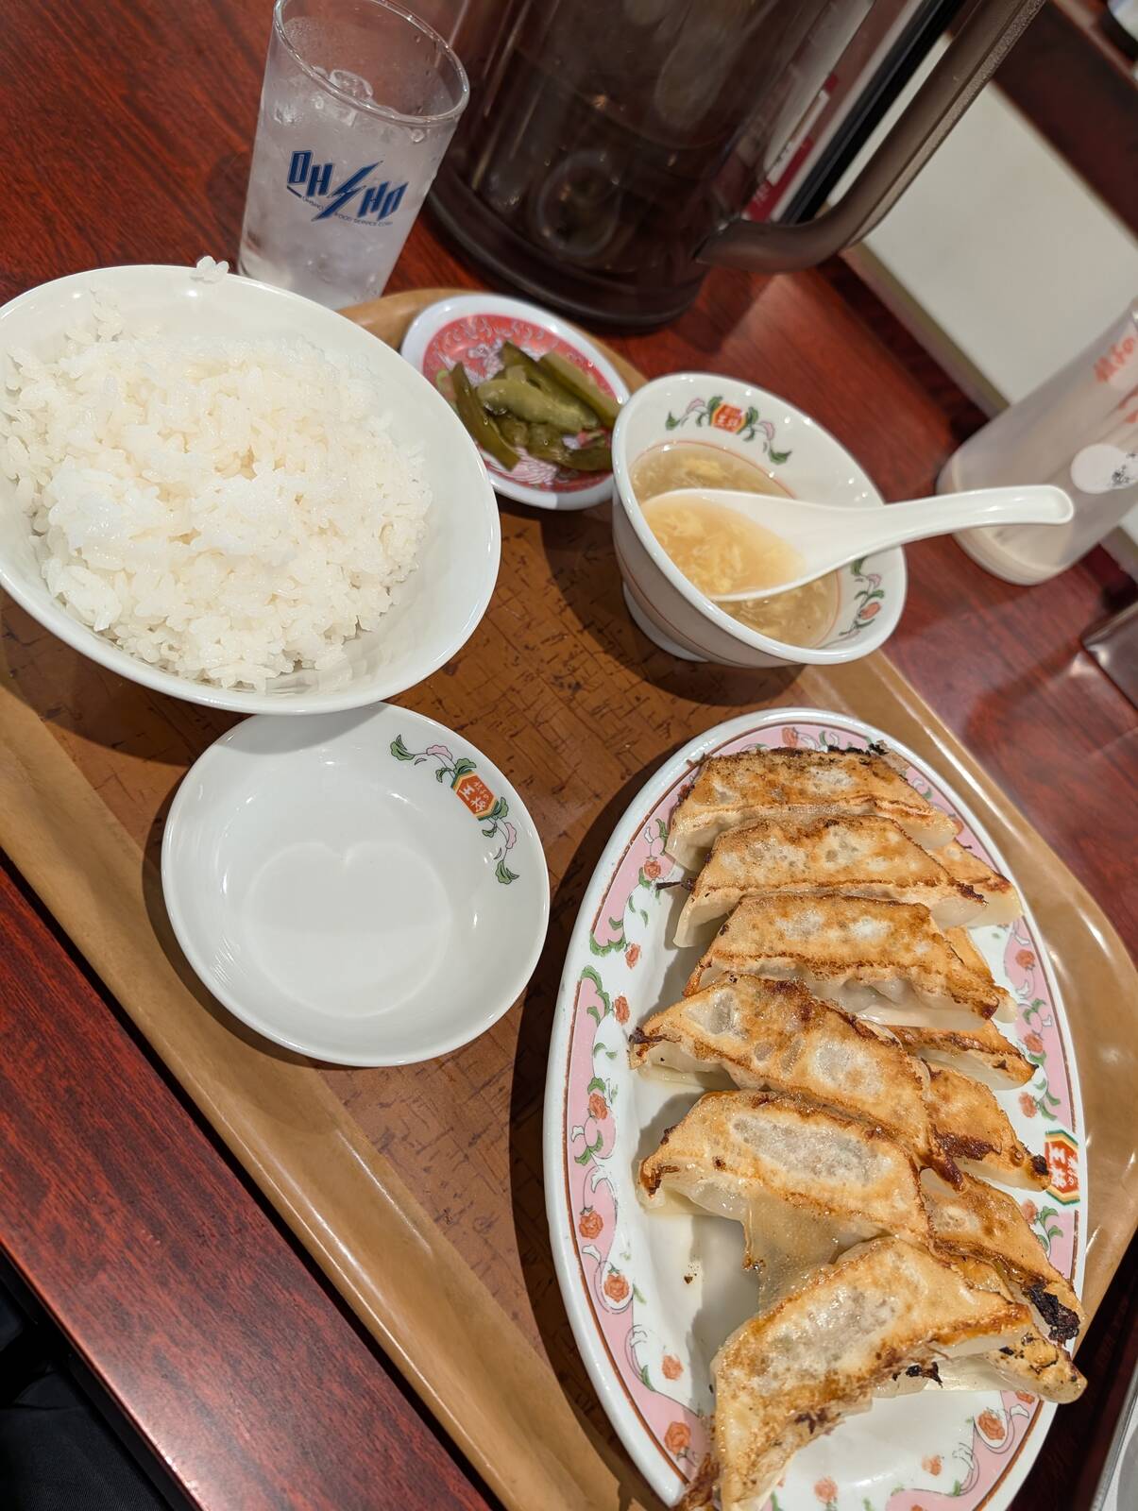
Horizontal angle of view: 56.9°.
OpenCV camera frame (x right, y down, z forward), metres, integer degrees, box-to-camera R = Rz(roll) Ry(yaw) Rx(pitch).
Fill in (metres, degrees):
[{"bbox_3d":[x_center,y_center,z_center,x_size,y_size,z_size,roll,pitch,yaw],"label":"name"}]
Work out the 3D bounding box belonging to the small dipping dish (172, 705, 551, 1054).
[{"bbox_3d":[-0.055,0.034,0.270,0.096,0.030,0.096,13,60,-23],"label":"small dipping dish"}]

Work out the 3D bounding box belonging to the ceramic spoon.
[{"bbox_3d":[0.099,-0.077,0.372,0.155,0.042,0.045,-3,66,-17],"label":"ceramic spoon"}]

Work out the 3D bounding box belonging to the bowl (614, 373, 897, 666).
[{"bbox_3d":[0.055,-0.070,0.369,0.114,0.055,0.114,13,60,-23],"label":"bowl"}]

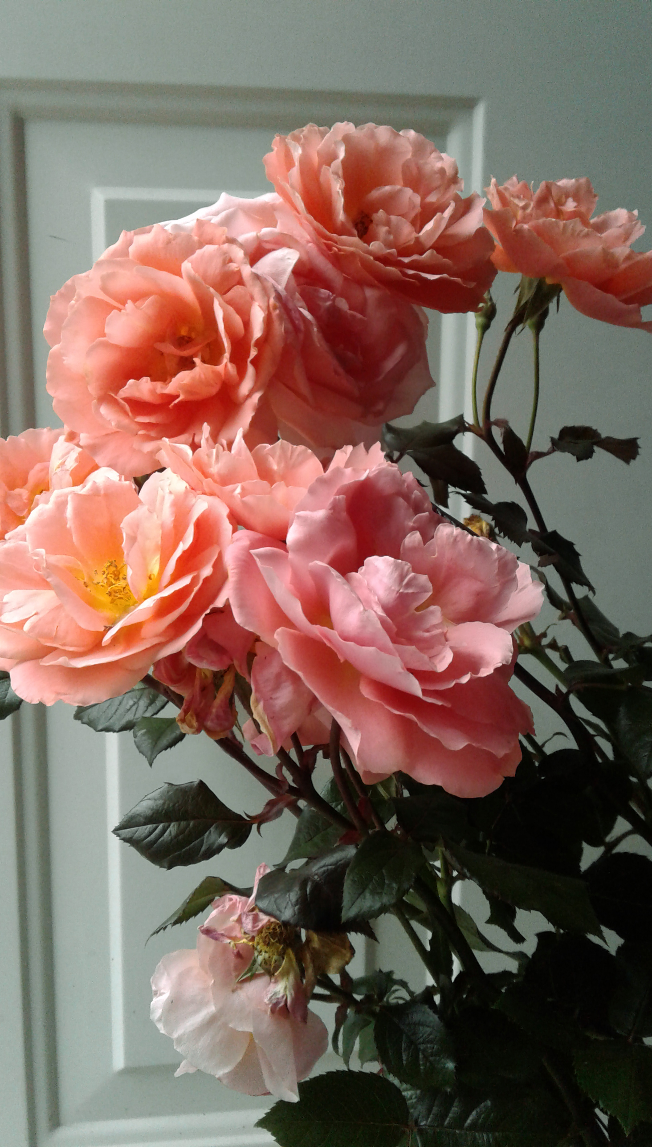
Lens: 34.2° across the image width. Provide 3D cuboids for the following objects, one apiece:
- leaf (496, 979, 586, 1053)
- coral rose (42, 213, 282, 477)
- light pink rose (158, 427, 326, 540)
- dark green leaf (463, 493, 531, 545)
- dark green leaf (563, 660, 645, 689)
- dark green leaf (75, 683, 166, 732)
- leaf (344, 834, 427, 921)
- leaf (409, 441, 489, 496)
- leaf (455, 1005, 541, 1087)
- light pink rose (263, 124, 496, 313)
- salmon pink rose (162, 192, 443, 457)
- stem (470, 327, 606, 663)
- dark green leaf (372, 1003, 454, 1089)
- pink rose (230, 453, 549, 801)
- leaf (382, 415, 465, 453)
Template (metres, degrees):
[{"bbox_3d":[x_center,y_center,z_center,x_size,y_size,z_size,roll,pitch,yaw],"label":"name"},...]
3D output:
[{"bbox_3d":[0.087,0.180,0.430,0.042,0.010,0.029,19,54,15],"label":"leaf"},{"bbox_3d":[-0.058,-0.082,0.385,0.084,0.089,0.056,2,9,9],"label":"coral rose"},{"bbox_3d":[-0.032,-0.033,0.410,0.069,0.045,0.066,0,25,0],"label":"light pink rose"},{"bbox_3d":[0.069,-0.022,0.430,0.034,0.010,0.019,36,41,5],"label":"dark green leaf"},{"bbox_3d":[0.105,0.038,0.400,0.029,0.009,0.020,1,15,6],"label":"dark green leaf"},{"bbox_3d":[-0.076,0.048,0.395,0.036,0.020,0.012,2,23,5],"label":"dark green leaf"},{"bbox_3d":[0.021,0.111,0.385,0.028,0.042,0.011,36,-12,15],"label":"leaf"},{"bbox_3d":[0.050,-0.043,0.430,0.037,0.010,0.021,31,50,7],"label":"leaf"},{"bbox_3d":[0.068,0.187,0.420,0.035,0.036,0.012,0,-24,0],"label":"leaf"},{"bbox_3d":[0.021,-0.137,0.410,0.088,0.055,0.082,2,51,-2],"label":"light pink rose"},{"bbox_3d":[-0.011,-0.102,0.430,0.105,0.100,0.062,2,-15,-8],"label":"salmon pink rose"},{"bbox_3d":[0.084,-0.032,0.410,0.035,0.138,0.030,-14,6,1],"label":"stem"},{"bbox_3d":[0.032,0.167,0.375,0.029,0.031,0.012,-16,15,-5],"label":"dark green leaf"},{"bbox_3d":[0.020,0.018,0.360,0.100,0.060,0.100,4,53,-5],"label":"pink rose"},{"bbox_3d":[0.038,-0.054,0.410,0.032,0.011,0.024,0,26,0],"label":"leaf"}]

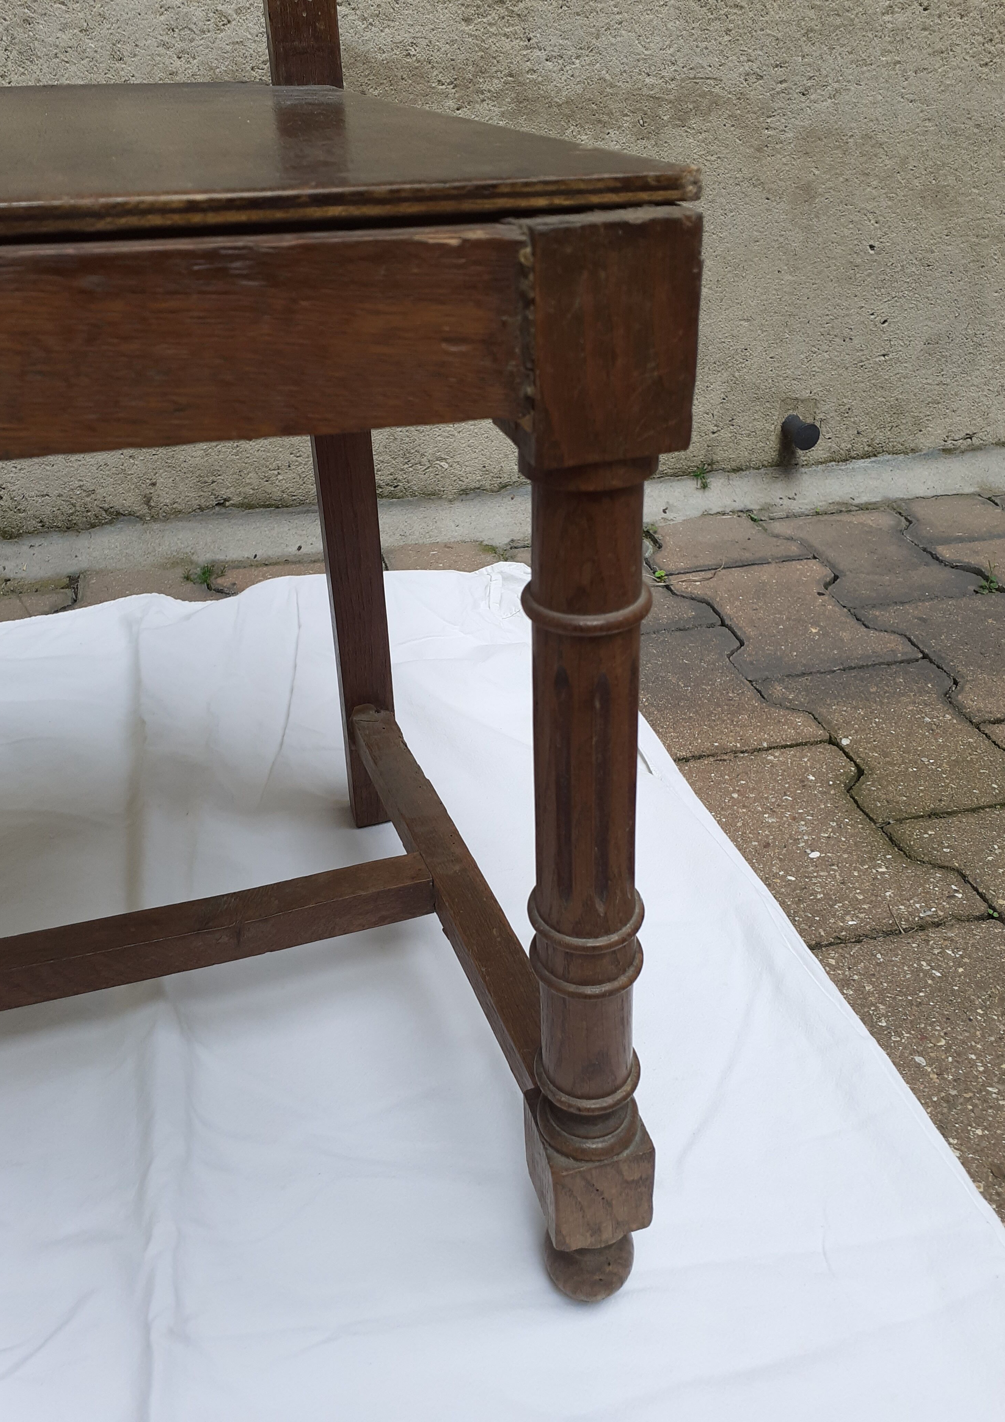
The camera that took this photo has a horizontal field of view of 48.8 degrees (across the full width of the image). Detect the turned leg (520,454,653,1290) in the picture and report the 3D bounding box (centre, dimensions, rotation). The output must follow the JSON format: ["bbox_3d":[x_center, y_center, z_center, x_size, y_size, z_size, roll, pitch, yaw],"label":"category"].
[{"bbox_3d":[0.032,0.093,0.391,0.042,0.390,0.042,-10,34,-11],"label":"turned leg"}]

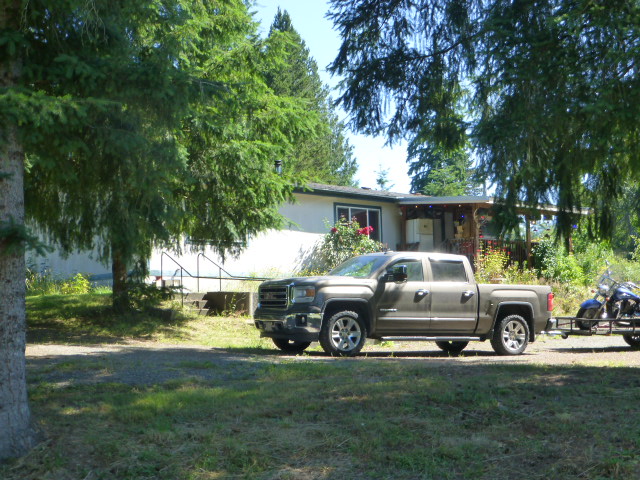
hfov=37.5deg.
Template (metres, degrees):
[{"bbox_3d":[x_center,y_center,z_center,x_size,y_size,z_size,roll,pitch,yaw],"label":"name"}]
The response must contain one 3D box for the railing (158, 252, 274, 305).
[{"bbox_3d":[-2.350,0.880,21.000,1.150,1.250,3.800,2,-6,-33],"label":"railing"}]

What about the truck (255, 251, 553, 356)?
[{"bbox_3d":[1.680,1.200,17.760,5.830,1.890,2.080,3,-5,-29],"label":"truck"}]

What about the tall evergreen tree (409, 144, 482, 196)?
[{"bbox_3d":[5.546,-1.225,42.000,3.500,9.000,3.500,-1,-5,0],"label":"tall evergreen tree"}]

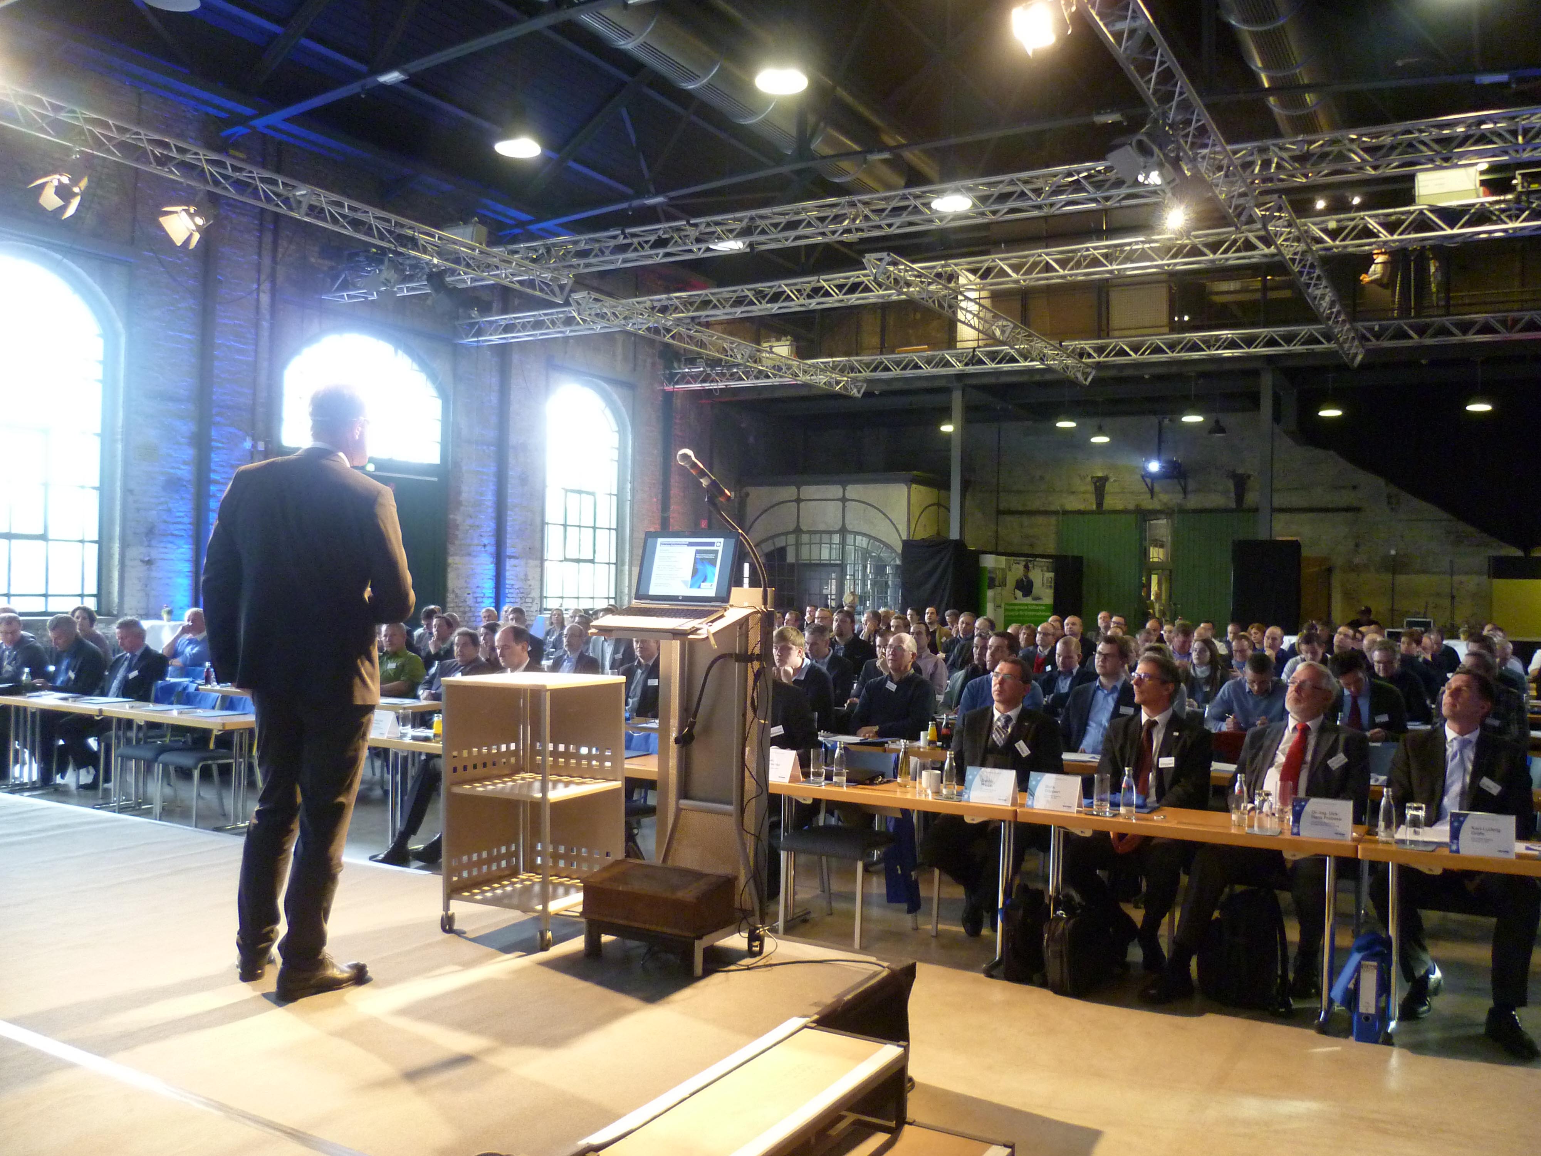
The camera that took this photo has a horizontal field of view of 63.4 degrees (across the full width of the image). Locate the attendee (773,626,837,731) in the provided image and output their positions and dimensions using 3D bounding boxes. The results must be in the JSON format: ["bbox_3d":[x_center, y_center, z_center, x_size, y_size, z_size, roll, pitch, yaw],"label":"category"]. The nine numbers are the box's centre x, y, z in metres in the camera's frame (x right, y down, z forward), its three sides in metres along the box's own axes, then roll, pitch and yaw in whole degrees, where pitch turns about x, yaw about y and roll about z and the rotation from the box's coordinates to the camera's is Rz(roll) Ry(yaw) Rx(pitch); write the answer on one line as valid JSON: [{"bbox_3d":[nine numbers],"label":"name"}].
[{"bbox_3d":[0.160,1.025,7.720,0.530,1.360,0.800,1,-1,34],"label":"attendee"}]

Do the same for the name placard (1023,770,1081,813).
[{"bbox_3d":[1.211,0.911,5.304,0.210,0.140,0.100,1,0,30],"label":"name placard"}]

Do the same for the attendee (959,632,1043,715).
[{"bbox_3d":[1.359,1.046,7.677,0.580,1.390,0.840,1,0,30],"label":"attendee"}]

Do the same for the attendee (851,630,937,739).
[{"bbox_3d":[0.740,1.031,7.650,0.550,1.370,0.800,1,-1,31],"label":"attendee"}]

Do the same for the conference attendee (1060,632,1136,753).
[{"bbox_3d":[1.923,1.037,7.159,0.560,1.394,0.750,1,0,35],"label":"conference attendee"}]

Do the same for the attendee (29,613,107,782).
[{"bbox_3d":[-5.462,0.943,9.679,0.550,1.323,0.760,1,0,30],"label":"attendee"}]

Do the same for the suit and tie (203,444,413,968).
[{"bbox_3d":[-1.390,0.385,3.780,0.550,1.570,0.360,1,-1,14],"label":"suit and tie"}]

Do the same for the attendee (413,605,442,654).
[{"bbox_3d":[-3.919,0.998,13.727,0.560,1.350,0.800,1,0,30],"label":"attendee"}]

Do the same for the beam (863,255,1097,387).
[{"bbox_3d":[2.373,-2.491,12.762,0.290,0.260,6.020,1,0,30],"label":"beam"}]

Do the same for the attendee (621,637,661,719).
[{"bbox_3d":[-1.003,1.020,8.777,0.580,1.360,0.820,1,0,30],"label":"attendee"}]

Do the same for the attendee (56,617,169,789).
[{"bbox_3d":[-4.950,0.961,9.500,0.660,1.330,0.850,1,0,31],"label":"attendee"}]

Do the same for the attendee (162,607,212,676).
[{"bbox_3d":[-6.151,0.964,12.919,0.620,1.320,0.820,1,0,25],"label":"attendee"}]

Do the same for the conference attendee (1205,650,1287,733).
[{"bbox_3d":[3.070,1.117,8.050,0.600,1.300,0.800,1,-1,29],"label":"conference attendee"}]

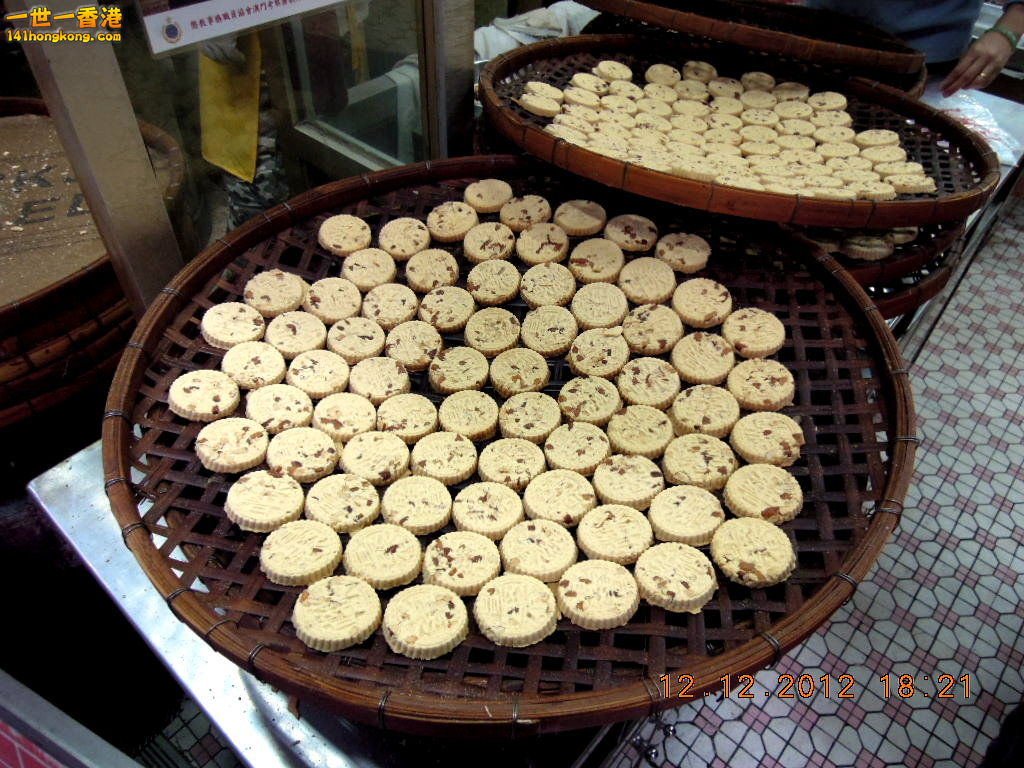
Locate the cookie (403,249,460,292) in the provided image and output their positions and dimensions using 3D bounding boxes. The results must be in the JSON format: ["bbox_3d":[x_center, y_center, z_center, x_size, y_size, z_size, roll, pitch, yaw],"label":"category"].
[{"bbox_3d":[-0.087,-0.124,0.778,0.056,0.011,0.056,3,52,-3],"label":"cookie"}]

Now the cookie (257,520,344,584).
[{"bbox_3d":[-0.147,0.117,0.497,0.056,0.011,0.056,6,33,-4],"label":"cookie"}]

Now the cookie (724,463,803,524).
[{"bbox_3d":[0.189,0.082,0.535,0.056,0.011,0.056,-12,35,0],"label":"cookie"}]

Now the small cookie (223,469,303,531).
[{"bbox_3d":[-0.203,0.097,0.584,0.059,0.011,0.059,13,37,0],"label":"small cookie"}]

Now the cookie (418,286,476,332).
[{"bbox_3d":[-0.068,-0.078,0.744,0.056,0.011,0.056,5,49,0],"label":"cookie"}]

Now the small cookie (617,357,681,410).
[{"bbox_3d":[0.124,-0.001,0.640,0.056,0.012,0.056,-4,46,0],"label":"small cookie"}]

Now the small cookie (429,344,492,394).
[{"bbox_3d":[-0.054,-0.013,0.728,0.059,0.011,0.059,3,48,0],"label":"small cookie"}]

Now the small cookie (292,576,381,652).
[{"bbox_3d":[-0.115,0.149,0.466,0.056,0.012,0.056,2,32,0],"label":"small cookie"}]

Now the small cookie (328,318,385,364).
[{"bbox_3d":[-0.142,-0.039,0.649,0.052,0.009,0.052,5,49,-6],"label":"small cookie"}]

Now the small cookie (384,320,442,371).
[{"bbox_3d":[-0.103,-0.042,0.749,0.059,0.011,0.059,3,49,-4],"label":"small cookie"}]

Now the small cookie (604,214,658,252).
[{"bbox_3d":[0.131,-0.166,0.783,0.056,0.012,0.056,-3,49,0],"label":"small cookie"}]

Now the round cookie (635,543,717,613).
[{"bbox_3d":[0.107,0.124,0.462,0.052,0.009,0.052,-8,32,0],"label":"round cookie"}]

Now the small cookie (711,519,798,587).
[{"bbox_3d":[0.167,0.116,0.489,0.056,0.011,0.056,-8,32,5],"label":"small cookie"}]

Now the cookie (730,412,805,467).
[{"bbox_3d":[0.224,0.049,0.623,0.059,0.011,0.059,-10,40,9],"label":"cookie"}]

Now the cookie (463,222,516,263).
[{"bbox_3d":[-0.026,-0.154,0.777,0.056,0.012,0.056,0,53,0],"label":"cookie"}]

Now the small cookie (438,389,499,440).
[{"bbox_3d":[-0.036,0.025,0.600,0.052,0.009,0.052,2,44,0],"label":"small cookie"}]

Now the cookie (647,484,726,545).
[{"bbox_3d":[0.141,0.108,0.576,0.059,0.011,0.059,-11,36,0],"label":"cookie"}]

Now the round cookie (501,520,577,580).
[{"bbox_3d":[0.020,0.119,0.513,0.056,0.011,0.056,-2,33,0],"label":"round cookie"}]

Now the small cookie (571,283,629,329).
[{"bbox_3d":[0.096,-0.087,0.781,0.059,0.011,0.059,-4,52,5],"label":"small cookie"}]

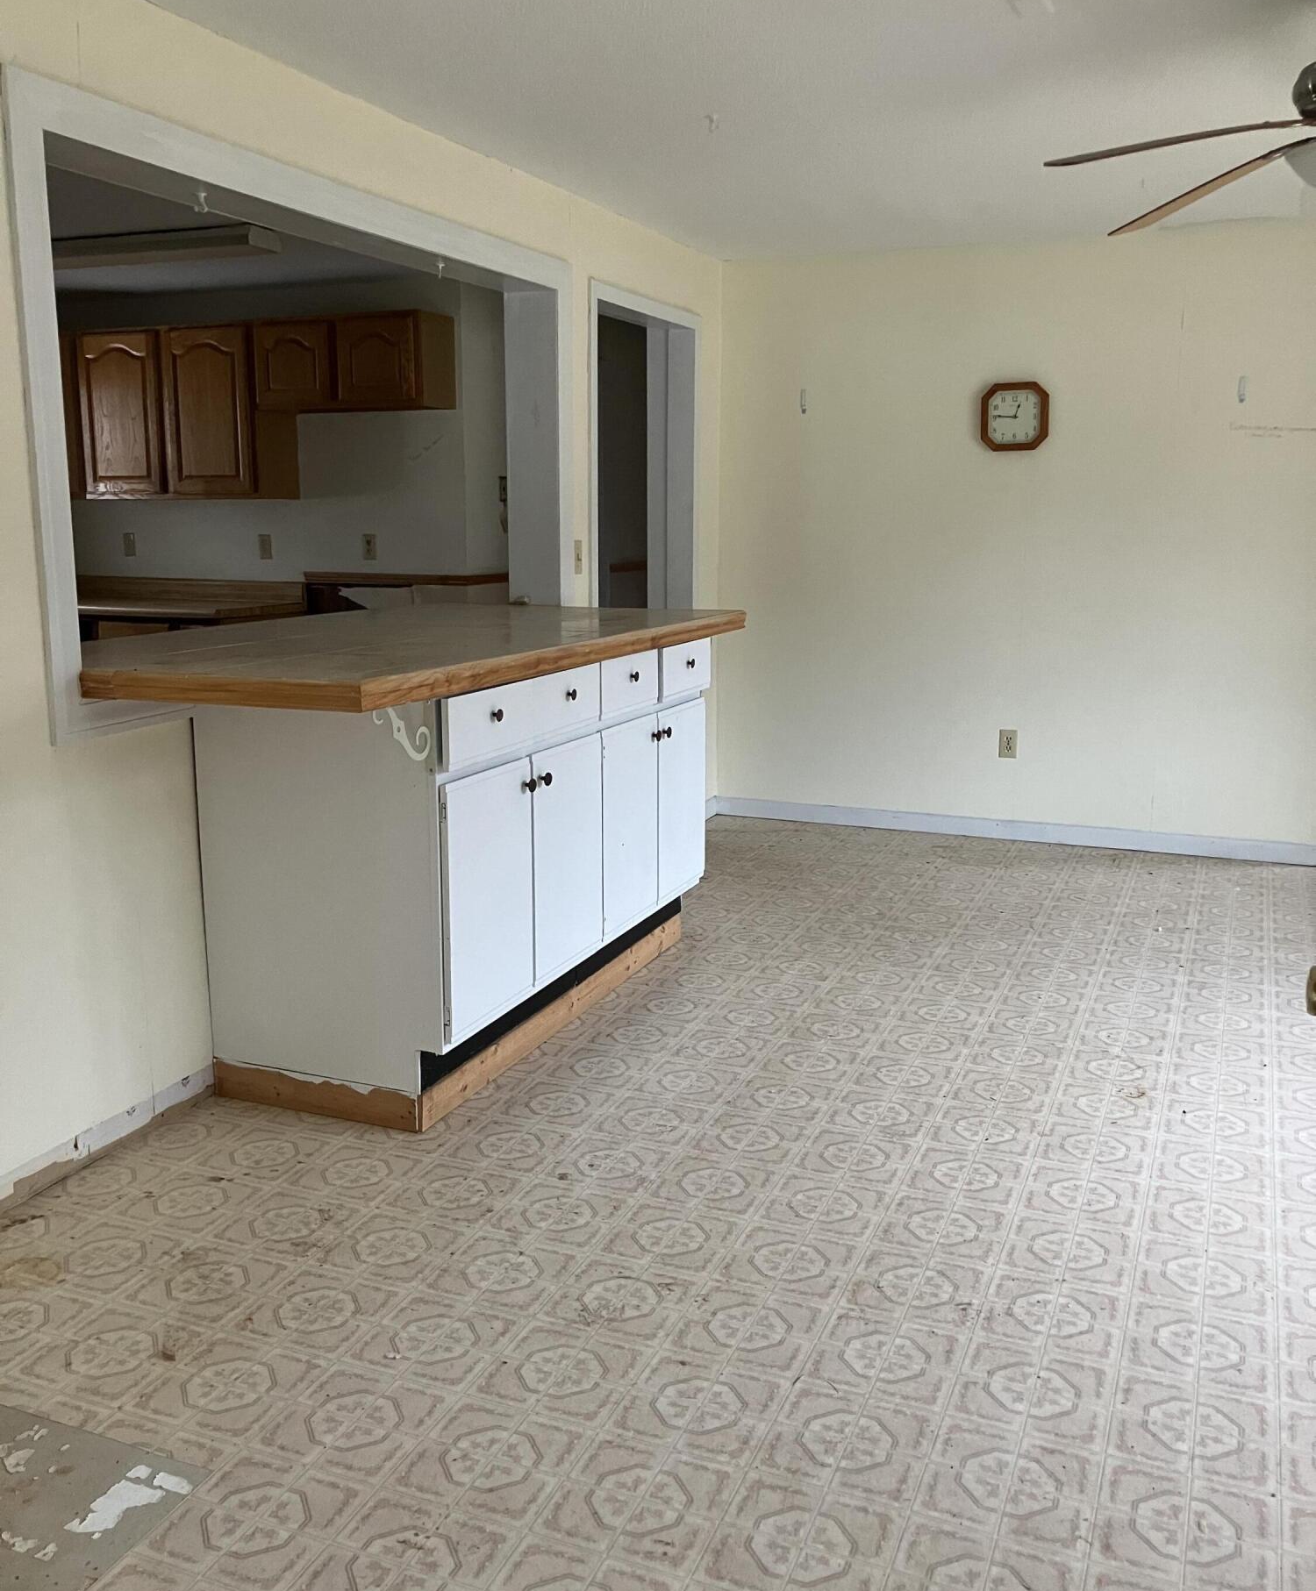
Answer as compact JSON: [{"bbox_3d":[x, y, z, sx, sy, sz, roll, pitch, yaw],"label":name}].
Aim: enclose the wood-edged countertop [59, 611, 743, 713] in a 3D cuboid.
[{"bbox_3d":[-0.438,-0.388,3.631,0.662,0.057,2.080,5,12,22],"label":"wood-edged countertop"}]

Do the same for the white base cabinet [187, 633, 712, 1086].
[{"bbox_3d":[-0.429,0.063,3.725,0.631,0.860,1.526,5,12,22],"label":"white base cabinet"}]

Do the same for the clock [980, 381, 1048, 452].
[{"bbox_3d":[1.377,-1.458,5.470,0.254,0.254,0.042,5,12,22],"label":"clock"}]

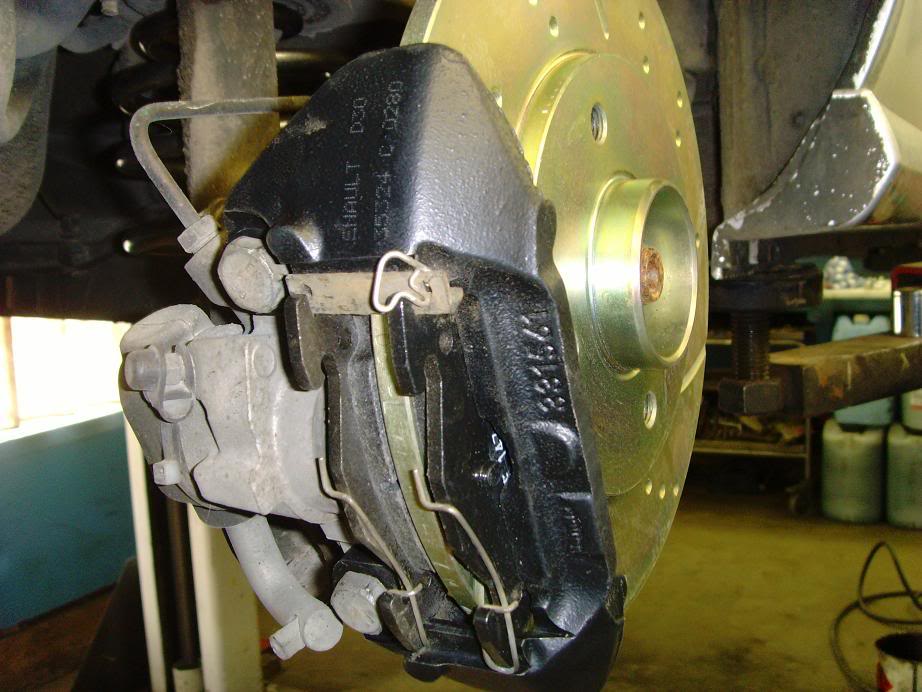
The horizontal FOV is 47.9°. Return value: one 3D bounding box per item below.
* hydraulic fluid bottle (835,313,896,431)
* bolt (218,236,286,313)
[{"bbox_3d":[1.532,0.093,3.950,0.215,0.385,0.235,1,10,20],"label":"hydraulic fluid bottle"},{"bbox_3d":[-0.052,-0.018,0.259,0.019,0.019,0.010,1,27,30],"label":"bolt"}]

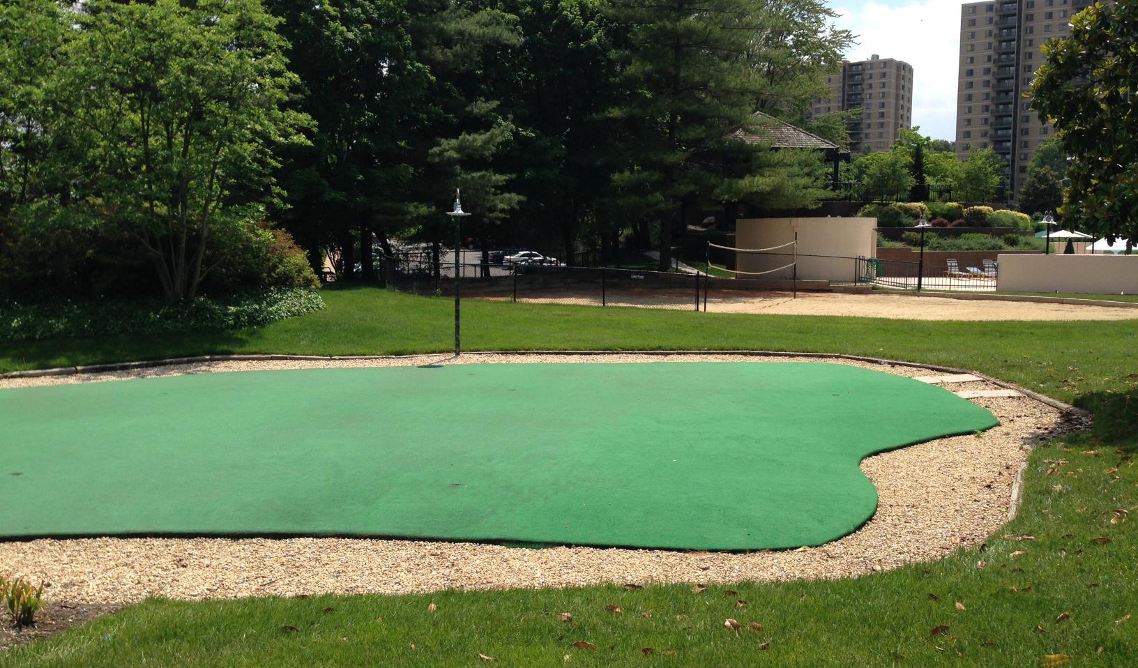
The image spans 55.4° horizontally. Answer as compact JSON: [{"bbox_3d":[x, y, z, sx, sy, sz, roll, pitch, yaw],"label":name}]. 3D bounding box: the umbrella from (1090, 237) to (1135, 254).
[{"bbox_3d":[26.418,-3.614,52.500,2.700,2.500,2.700,0,5,0],"label":"umbrella"}]

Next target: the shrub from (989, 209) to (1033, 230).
[{"bbox_3d":[25.024,-6.502,61.500,2.250,1.300,1.900,0,5,0],"label":"shrub"}]

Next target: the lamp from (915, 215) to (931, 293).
[{"bbox_3d":[14.153,-3.262,43.500,0.620,3.150,0.600,0,5,0],"label":"lamp"}]

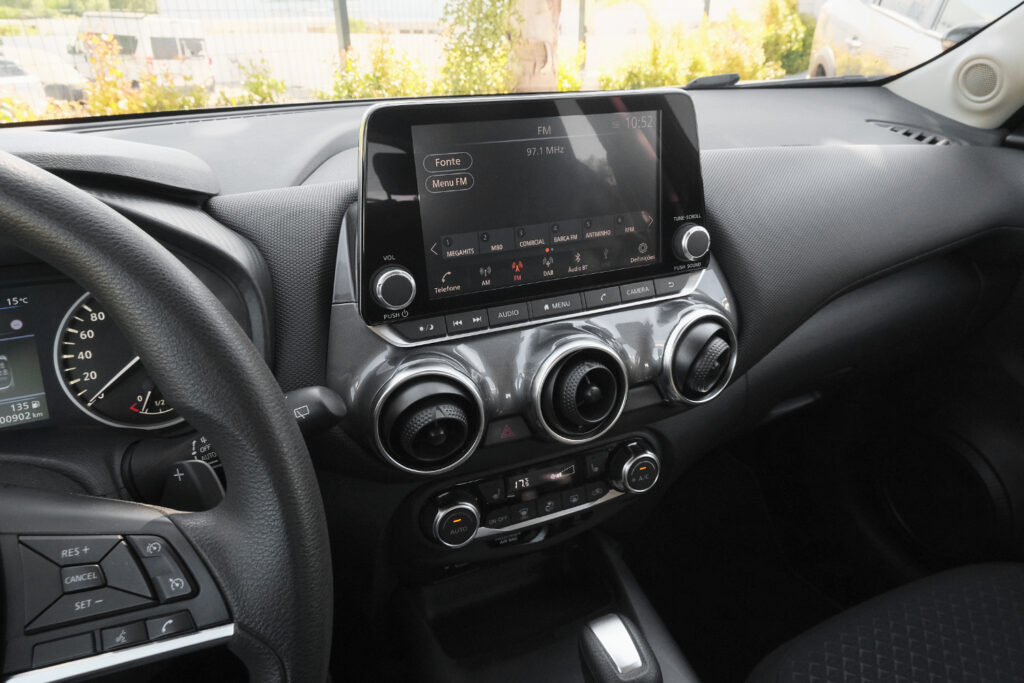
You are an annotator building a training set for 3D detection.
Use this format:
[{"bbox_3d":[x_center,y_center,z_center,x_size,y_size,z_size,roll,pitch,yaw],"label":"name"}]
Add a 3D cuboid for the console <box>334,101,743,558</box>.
[{"bbox_3d":[0.025,-0.002,0.478,0.292,0.334,0.135,-11,27,-22],"label":"console"}]

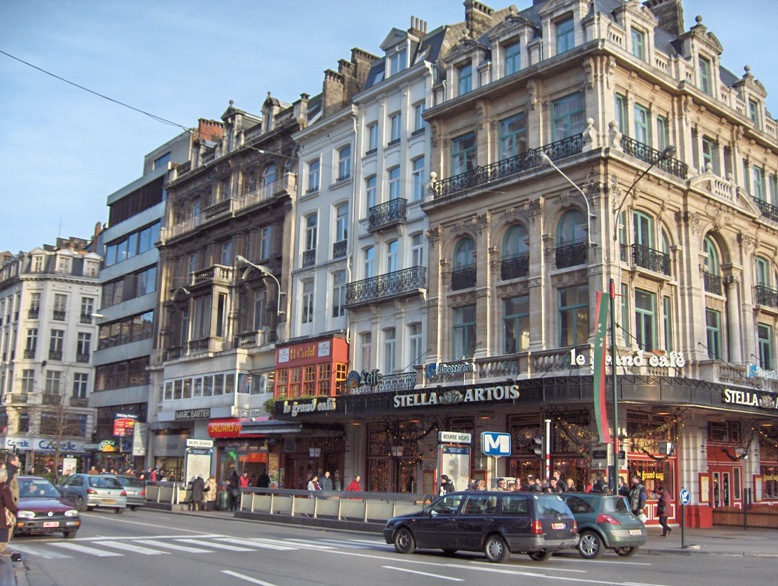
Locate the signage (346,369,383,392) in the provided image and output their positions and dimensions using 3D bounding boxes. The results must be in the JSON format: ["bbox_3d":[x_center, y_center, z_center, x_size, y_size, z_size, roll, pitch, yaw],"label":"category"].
[{"bbox_3d":[-1.131,3.915,39.602,0.150,0.838,2.492,11,-15,-39],"label":"signage"}]

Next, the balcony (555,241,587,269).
[{"bbox_3d":[6.934,-1.468,33.262,0.250,0.870,1.530,12,-16,-40],"label":"balcony"}]

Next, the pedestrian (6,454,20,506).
[{"bbox_3d":[-6.438,3.649,14.974,0.400,1.760,0.500,6,-13,-24],"label":"pedestrian"}]

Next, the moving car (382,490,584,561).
[{"bbox_3d":[1.900,5.104,19.393,4.340,1.440,1.710,-10,-16,42],"label":"moving car"}]

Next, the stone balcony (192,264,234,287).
[{"bbox_3d":[-10.924,-0.840,54.019,1.220,1.130,2.950,11,-15,-39],"label":"stone balcony"}]

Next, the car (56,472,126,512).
[{"bbox_3d":[-12.153,8.087,35.421,1.690,1.390,4.030,11,-15,-39],"label":"car"}]

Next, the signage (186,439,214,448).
[{"bbox_3d":[-8.383,6.695,39.000,1.350,0.360,0.150,11,-15,-39],"label":"signage"}]

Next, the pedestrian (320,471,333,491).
[{"bbox_3d":[-2.441,7.821,34.127,0.520,1.730,0.330,0,-11,5],"label":"pedestrian"}]

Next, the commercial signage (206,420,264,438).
[{"bbox_3d":[-8.310,7.492,48.408,0.500,0.970,5.600,11,-15,-39],"label":"commercial signage"}]

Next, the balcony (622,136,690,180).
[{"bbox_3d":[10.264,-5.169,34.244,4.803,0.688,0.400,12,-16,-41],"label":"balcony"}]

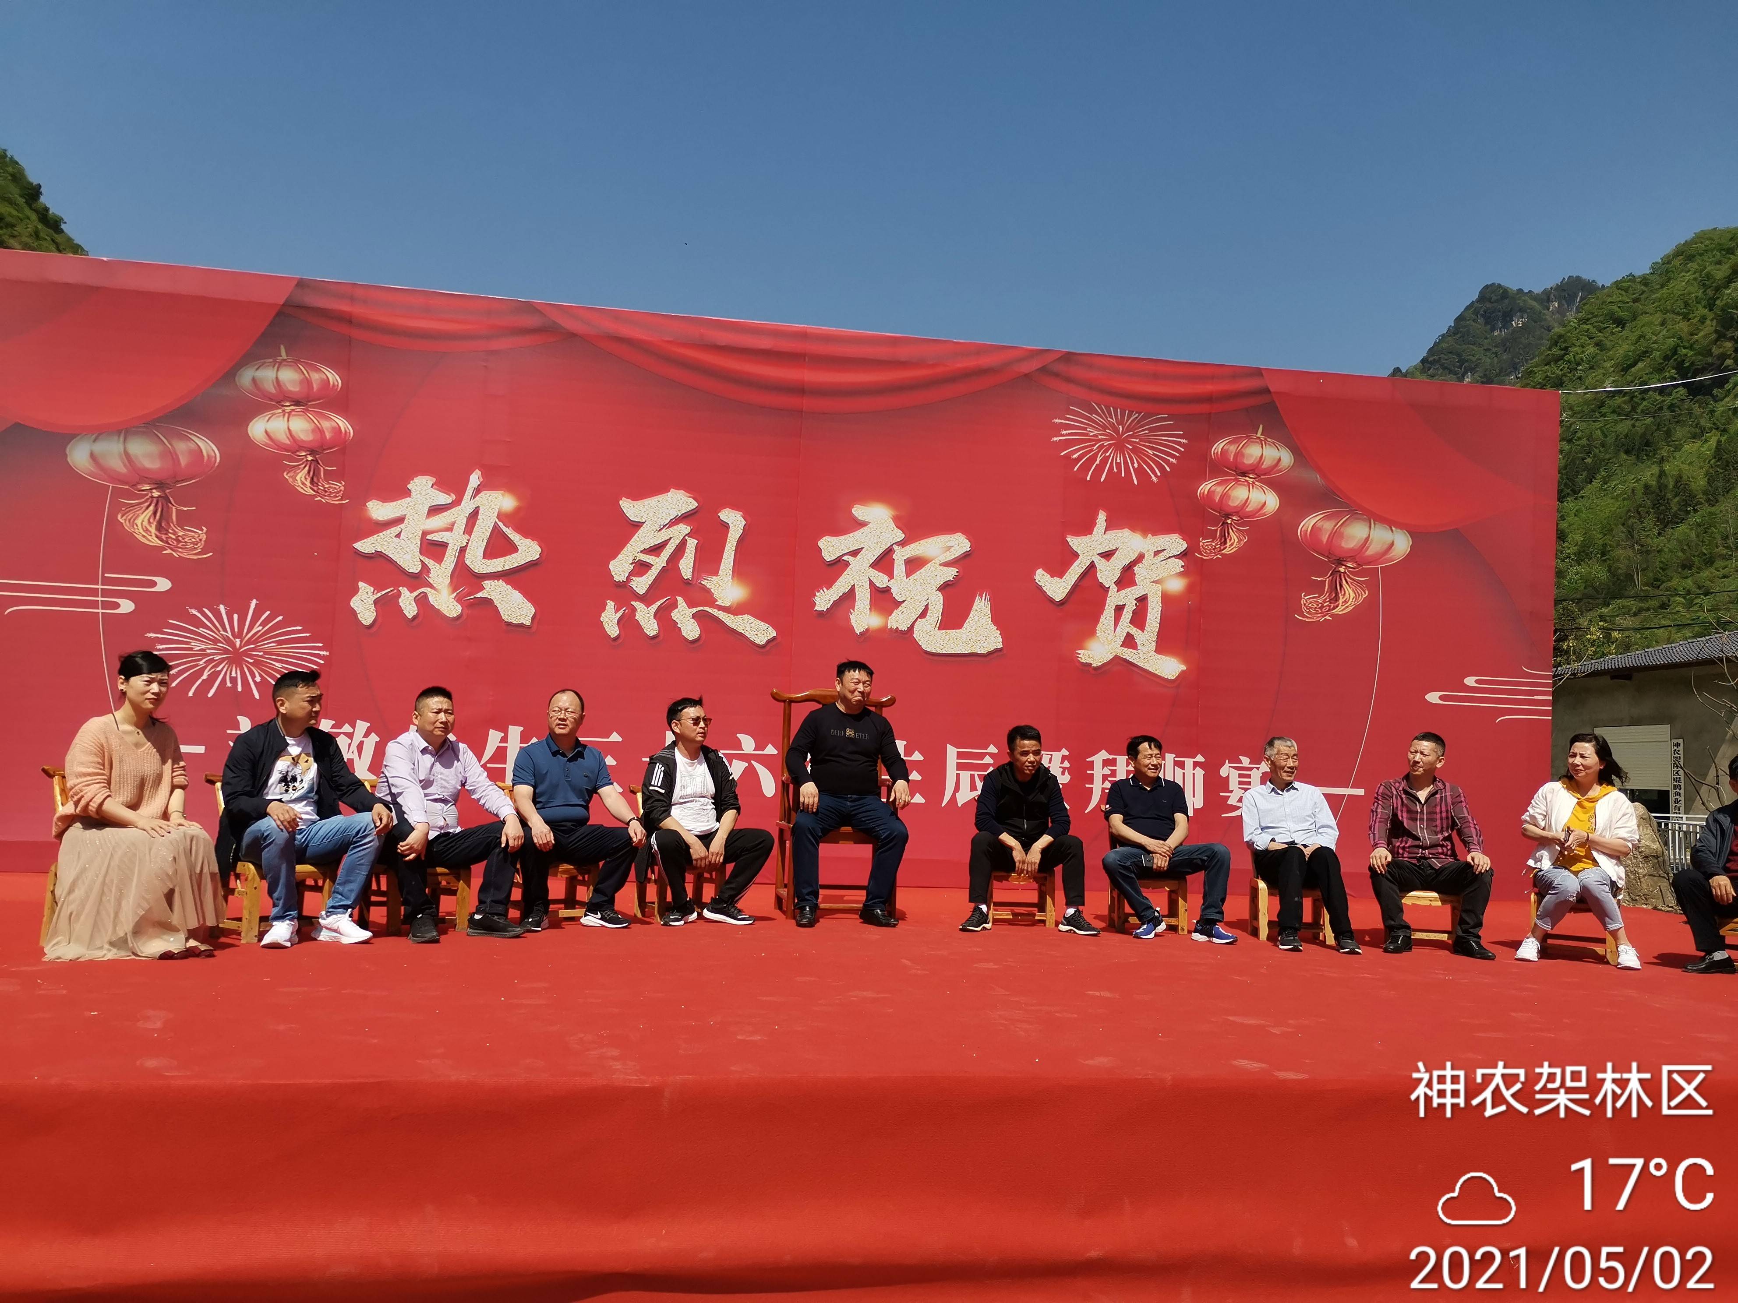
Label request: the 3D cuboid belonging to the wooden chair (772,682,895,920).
[{"bbox_3d":[-0.176,0.827,7.410,0.696,1.201,0.484,3,-2,-12],"label":"wooden chair"}]

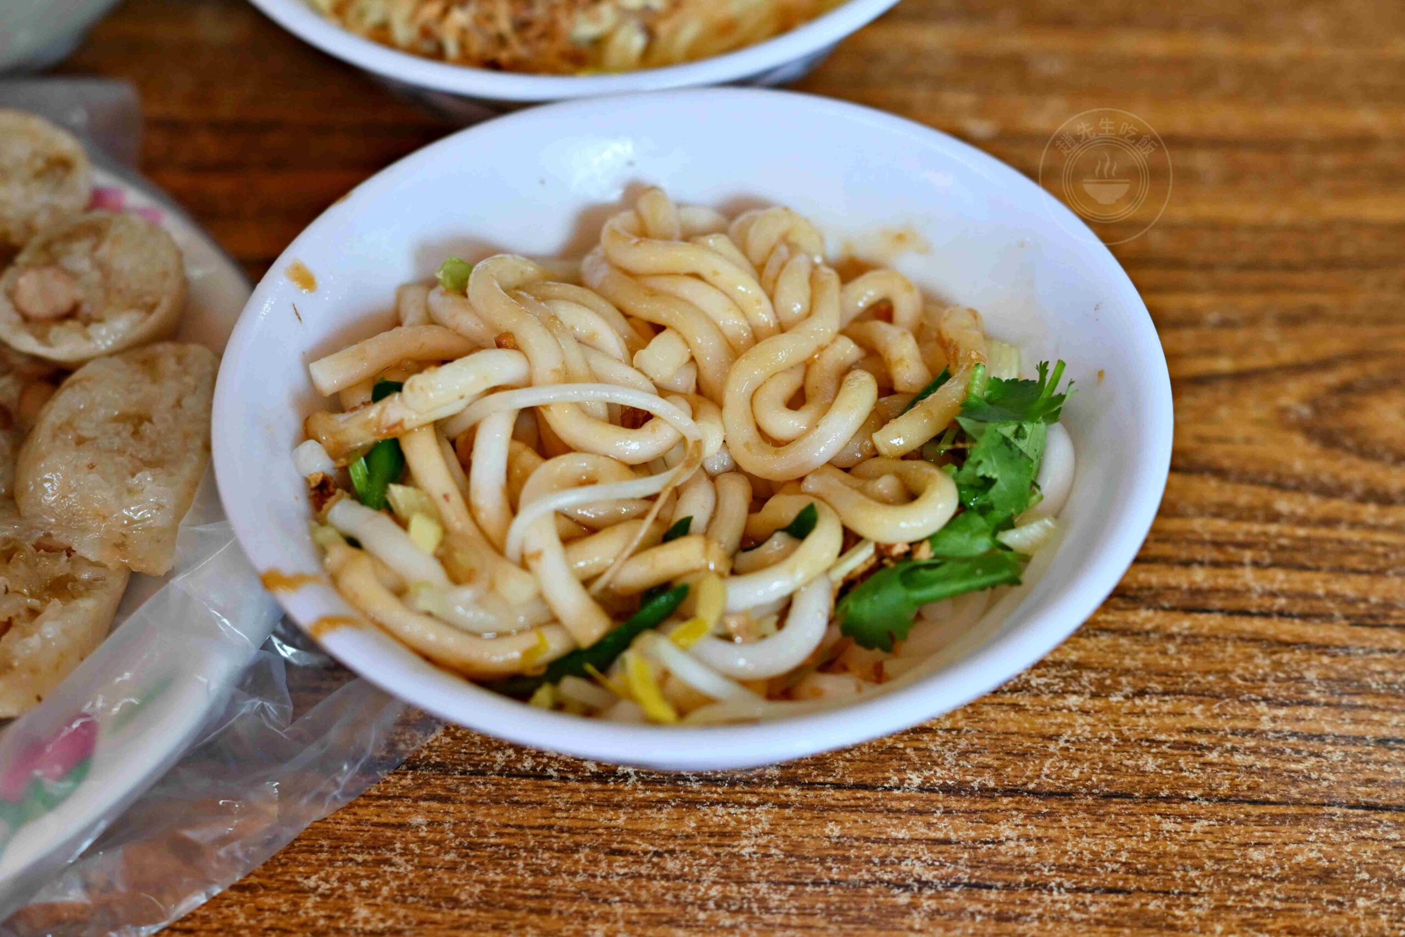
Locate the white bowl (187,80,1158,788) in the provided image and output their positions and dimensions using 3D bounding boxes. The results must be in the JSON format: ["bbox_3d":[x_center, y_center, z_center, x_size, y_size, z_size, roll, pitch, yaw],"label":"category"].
[{"bbox_3d":[-0.001,0.006,0.503,0.158,0.055,0.158,0,46,0],"label":"white bowl"}]

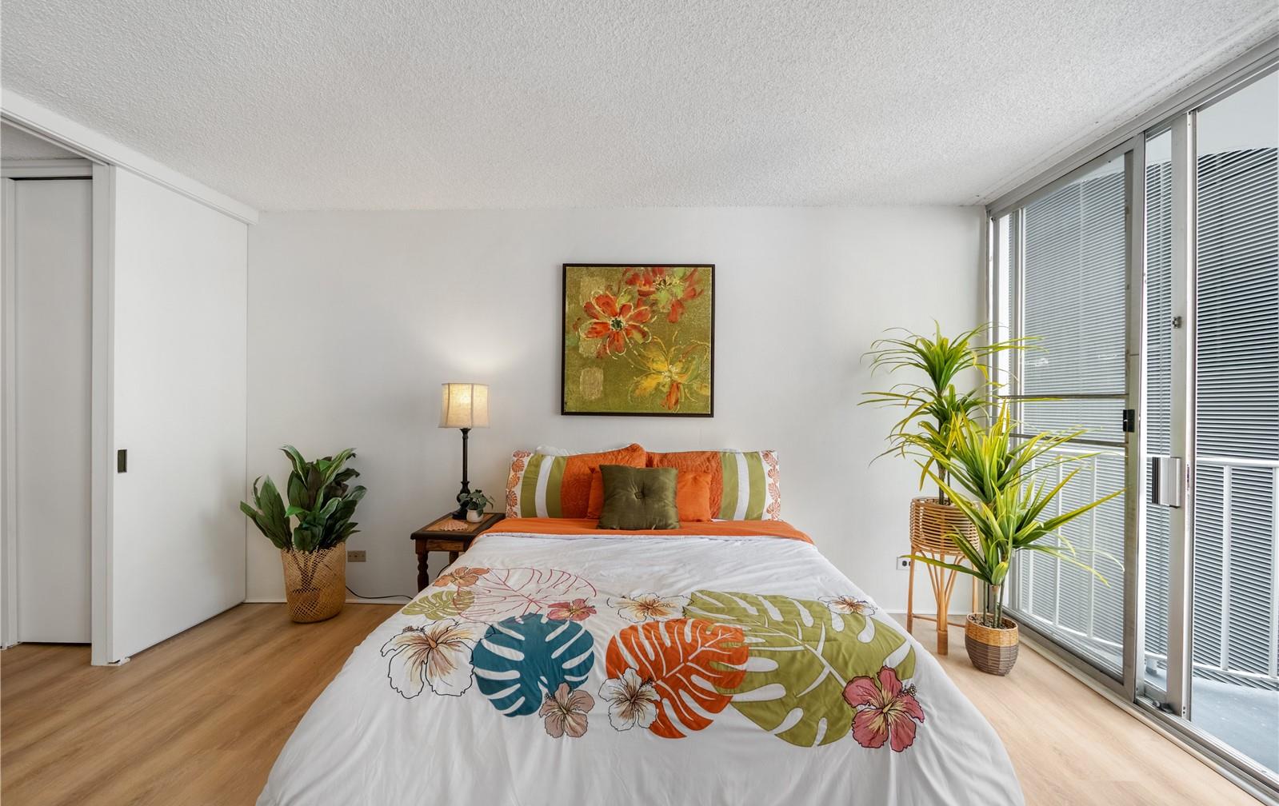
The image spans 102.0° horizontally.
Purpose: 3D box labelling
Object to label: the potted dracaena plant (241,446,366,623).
[{"bbox_3d":[-1.912,0.739,2.970,0.660,1.018,0.540,0,0,1],"label":"potted dracaena plant"}]

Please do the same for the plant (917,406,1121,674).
[{"bbox_3d":[1.707,0.642,2.459,0.800,1.268,0.750,0,0,1],"label":"plant"}]

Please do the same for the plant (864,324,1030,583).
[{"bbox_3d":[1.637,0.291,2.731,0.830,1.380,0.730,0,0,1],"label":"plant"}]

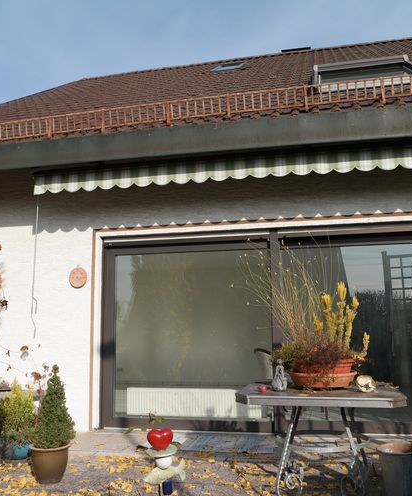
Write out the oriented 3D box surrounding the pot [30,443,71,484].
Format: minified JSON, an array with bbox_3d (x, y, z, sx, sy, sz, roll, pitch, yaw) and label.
[{"bbox_3d":[-1.280,1.762,4.066,0.315,0.280,0.315,-1,-8,0],"label":"pot"}]

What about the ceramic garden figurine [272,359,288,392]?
[{"bbox_3d":[0.582,0.989,3.866,0.115,0.236,0.105,-2,-8,10],"label":"ceramic garden figurine"}]

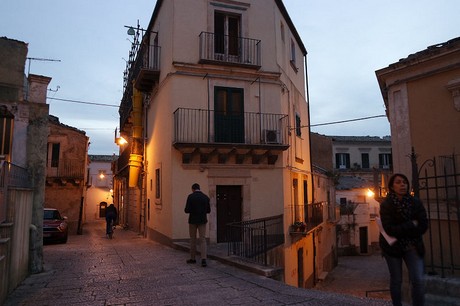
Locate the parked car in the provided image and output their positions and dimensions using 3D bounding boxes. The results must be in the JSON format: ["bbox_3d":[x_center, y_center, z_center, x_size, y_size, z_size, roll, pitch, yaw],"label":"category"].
[{"bbox_3d":[-8.407,3.257,14.036,1.730,1.480,3.950,3,-7,-27],"label":"parked car"}]

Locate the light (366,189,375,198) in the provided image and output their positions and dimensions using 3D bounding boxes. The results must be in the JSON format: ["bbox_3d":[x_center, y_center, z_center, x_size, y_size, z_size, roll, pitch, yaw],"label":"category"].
[{"bbox_3d":[10.317,2.974,22.500,0.500,0.680,0.500,-2,-6,20],"label":"light"}]

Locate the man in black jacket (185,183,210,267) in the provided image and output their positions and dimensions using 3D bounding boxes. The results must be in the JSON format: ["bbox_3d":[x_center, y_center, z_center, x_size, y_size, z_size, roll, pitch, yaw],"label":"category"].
[{"bbox_3d":[-0.700,1.551,6.600,0.560,1.740,0.360,1,-6,-10],"label":"man in black jacket"}]

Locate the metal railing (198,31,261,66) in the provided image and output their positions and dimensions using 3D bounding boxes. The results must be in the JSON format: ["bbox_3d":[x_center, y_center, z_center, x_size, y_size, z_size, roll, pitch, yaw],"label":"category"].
[{"bbox_3d":[0.003,-3.822,11.683,2.399,1.060,0.420,1,-6,-16],"label":"metal railing"}]

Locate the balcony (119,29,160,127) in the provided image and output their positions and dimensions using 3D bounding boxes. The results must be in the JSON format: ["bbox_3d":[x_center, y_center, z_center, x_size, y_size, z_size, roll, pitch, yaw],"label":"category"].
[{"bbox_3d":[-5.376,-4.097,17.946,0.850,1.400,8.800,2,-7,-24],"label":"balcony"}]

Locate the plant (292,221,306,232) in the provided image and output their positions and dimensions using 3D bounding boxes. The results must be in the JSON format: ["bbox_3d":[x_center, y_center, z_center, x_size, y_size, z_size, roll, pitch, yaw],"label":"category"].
[{"bbox_3d":[2.824,3.020,12.486,0.600,0.500,0.320,-3,-7,25],"label":"plant"}]

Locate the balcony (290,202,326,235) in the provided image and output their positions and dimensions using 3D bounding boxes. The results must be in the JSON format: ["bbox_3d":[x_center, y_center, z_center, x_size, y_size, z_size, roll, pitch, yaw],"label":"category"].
[{"bbox_3d":[3.777,2.939,14.538,0.750,1.130,4.960,-3,-7,25],"label":"balcony"}]

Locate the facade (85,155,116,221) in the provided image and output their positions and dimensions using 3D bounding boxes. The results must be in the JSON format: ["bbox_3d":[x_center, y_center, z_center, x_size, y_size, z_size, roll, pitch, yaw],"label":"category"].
[{"bbox_3d":[-18.453,4.954,44.000,5.200,9.400,2.000,2,-6,-22],"label":"facade"}]

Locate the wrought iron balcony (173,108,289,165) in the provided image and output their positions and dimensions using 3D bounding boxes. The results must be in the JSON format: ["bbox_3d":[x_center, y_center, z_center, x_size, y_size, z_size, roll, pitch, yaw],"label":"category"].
[{"bbox_3d":[0.071,-0.515,11.175,4.262,1.801,0.760,1,-6,-16],"label":"wrought iron balcony"}]

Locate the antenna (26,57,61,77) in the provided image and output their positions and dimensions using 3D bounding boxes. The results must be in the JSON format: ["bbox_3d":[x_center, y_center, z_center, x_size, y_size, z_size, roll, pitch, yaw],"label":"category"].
[{"bbox_3d":[-5.939,-2.767,9.800,1.080,0.640,0.450,1,-6,-12],"label":"antenna"}]

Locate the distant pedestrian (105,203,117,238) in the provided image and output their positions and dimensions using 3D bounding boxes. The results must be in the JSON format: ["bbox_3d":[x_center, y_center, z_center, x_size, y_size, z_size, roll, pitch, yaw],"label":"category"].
[{"bbox_3d":[-5.797,3.307,14.900,0.580,1.700,0.600,2,-6,-23],"label":"distant pedestrian"}]

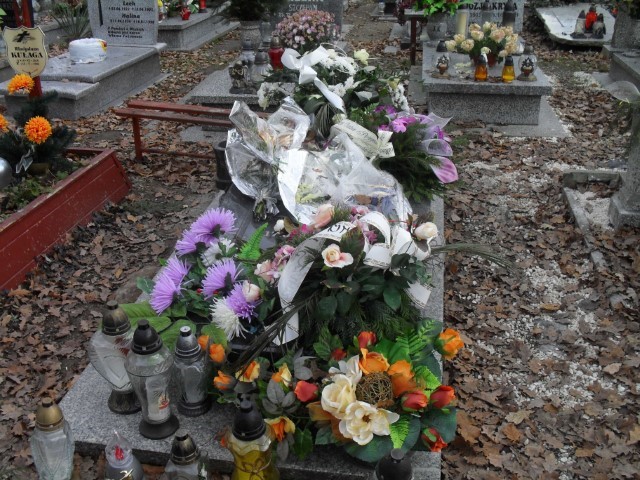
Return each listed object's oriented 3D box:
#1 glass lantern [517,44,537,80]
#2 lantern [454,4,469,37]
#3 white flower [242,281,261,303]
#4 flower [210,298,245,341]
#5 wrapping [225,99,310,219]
[{"bbox_3d":[1.538,-1.305,4.742,0.135,0.234,0.135,4,27,9],"label":"glass lantern"},{"bbox_3d":[1.407,-2.147,6.341,0.117,0.314,0.117,4,27,9],"label":"lantern"},{"bbox_3d":[-0.212,0.159,2.000,0.052,0.060,0.052,0,27,0],"label":"white flower"},{"bbox_3d":[-0.277,0.238,1.934,0.105,0.105,0.090,9,28,18],"label":"flower"},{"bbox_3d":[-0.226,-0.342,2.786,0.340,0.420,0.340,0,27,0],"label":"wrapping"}]

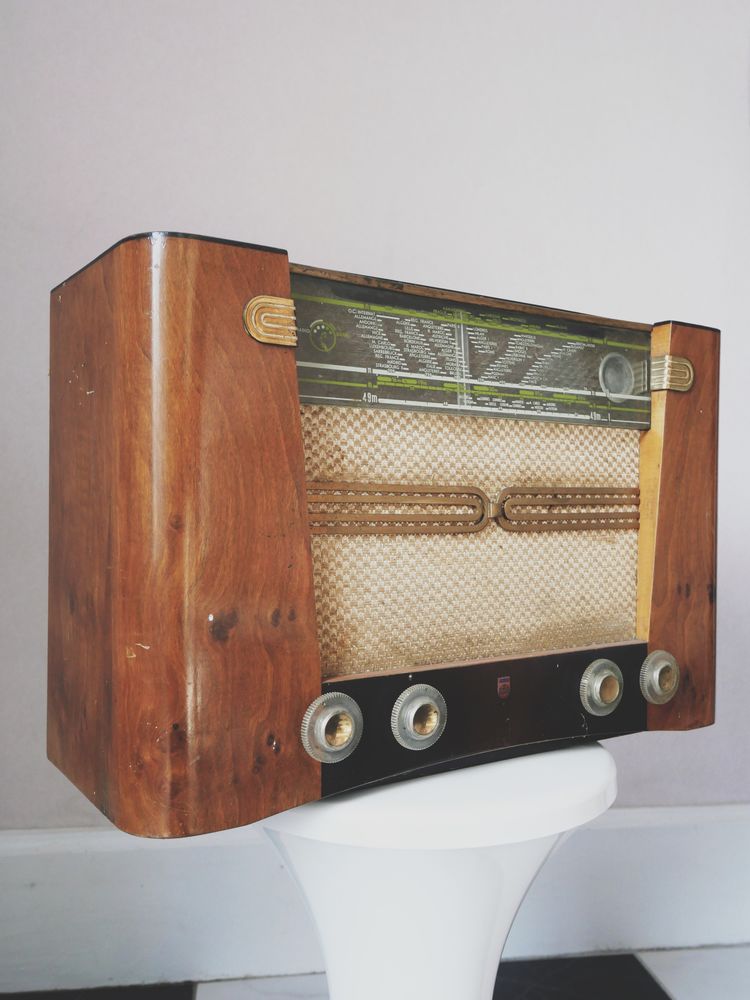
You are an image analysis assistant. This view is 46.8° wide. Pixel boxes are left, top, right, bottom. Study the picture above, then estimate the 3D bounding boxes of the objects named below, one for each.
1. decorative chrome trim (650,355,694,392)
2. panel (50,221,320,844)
[{"bbox_3d":[0.239,-0.100,0.695,0.036,0.027,0.017,0,1,-33],"label":"decorative chrome trim"},{"bbox_3d":[-0.128,0.019,0.560,0.114,0.325,0.188,0,1,-33],"label":"panel"}]

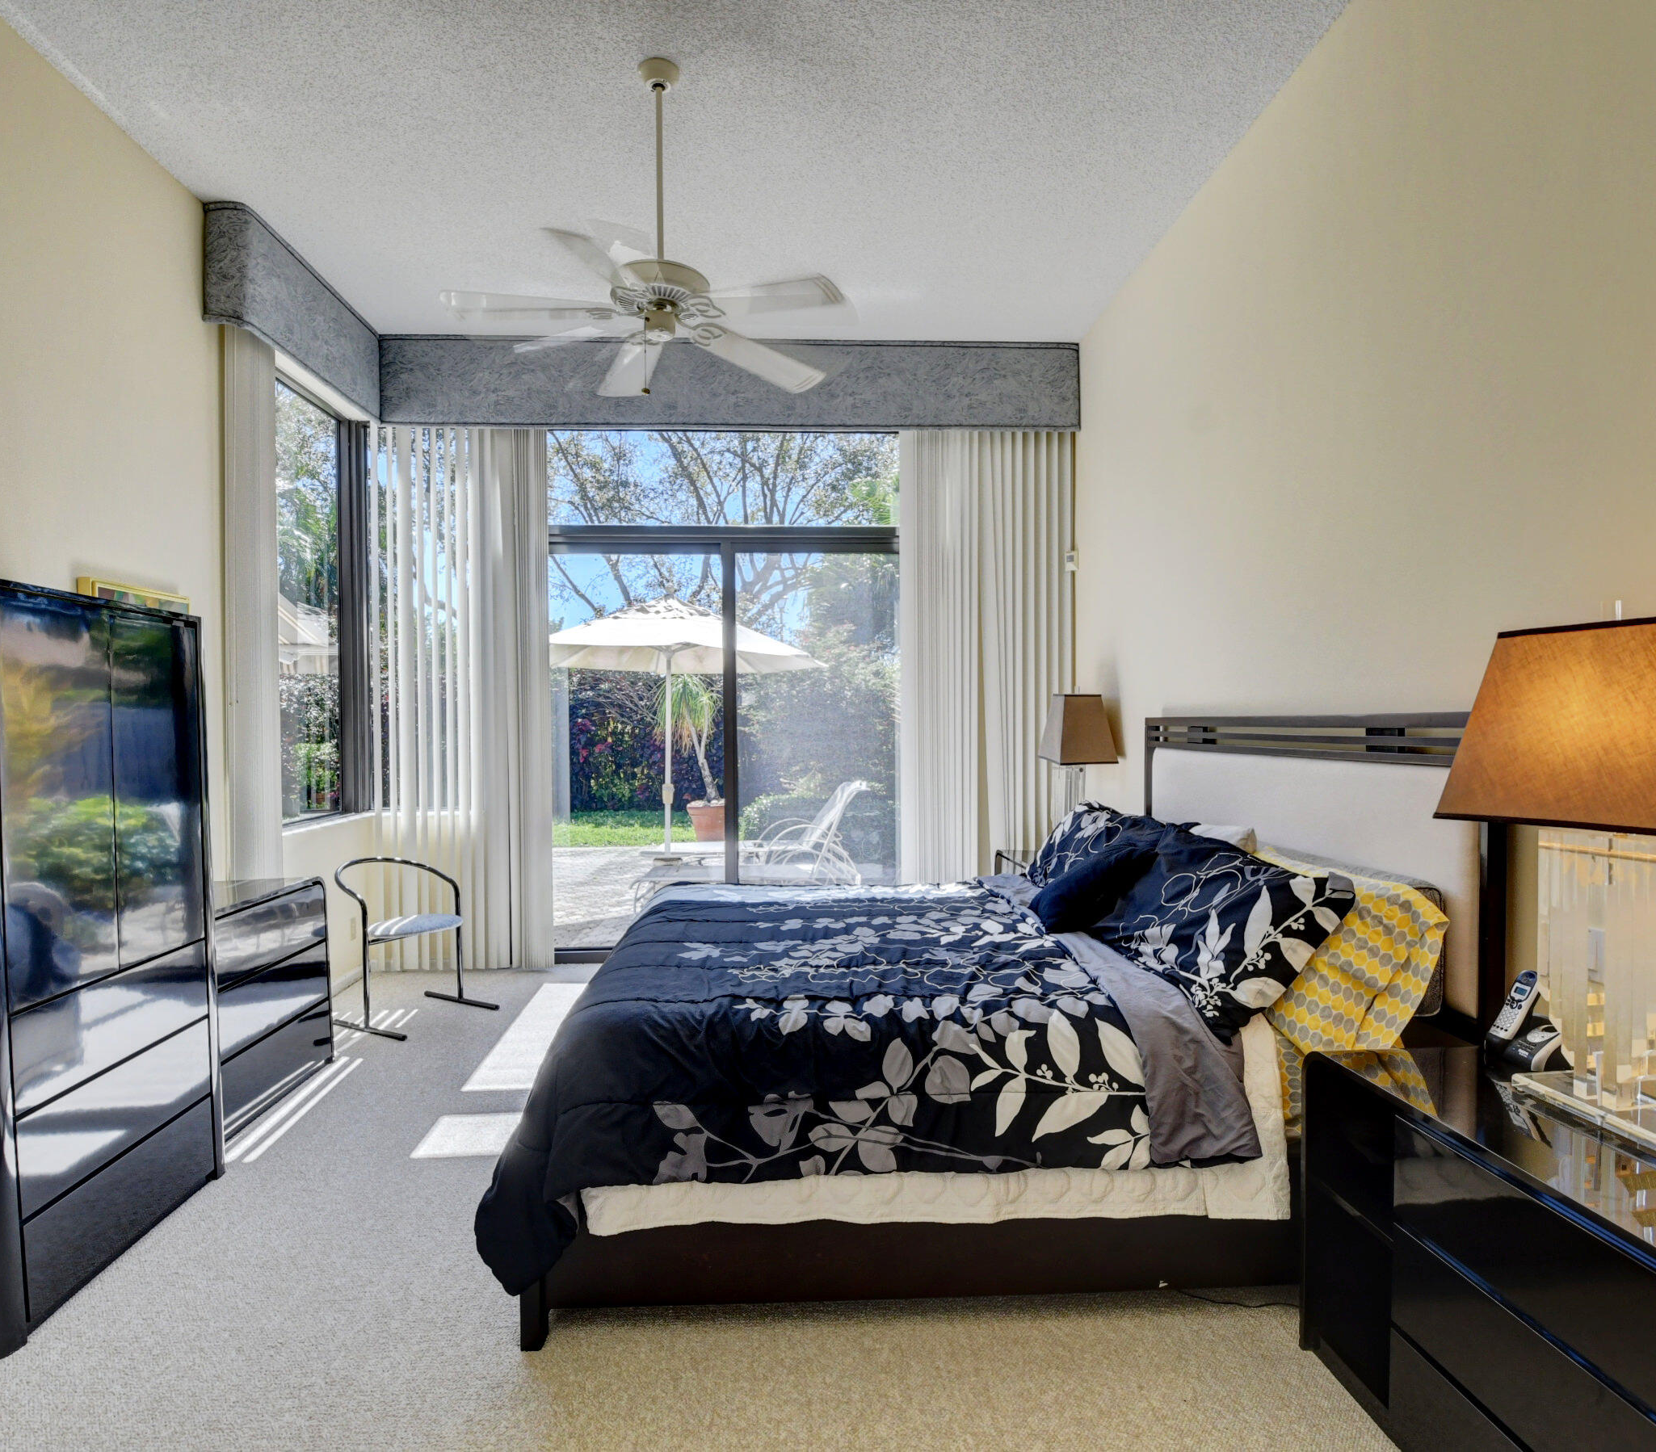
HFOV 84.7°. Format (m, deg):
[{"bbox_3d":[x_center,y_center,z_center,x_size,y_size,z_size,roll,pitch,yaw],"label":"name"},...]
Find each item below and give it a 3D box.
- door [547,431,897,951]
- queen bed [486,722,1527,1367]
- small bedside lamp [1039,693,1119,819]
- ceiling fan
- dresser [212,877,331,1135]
[{"bbox_3d":[-0.556,-0.182,4.988,1.915,2.848,0.119,-1,0,-3],"label":"door"},{"bbox_3d":[0.363,0.624,2.916,2.213,1.300,1.985,-1,0,-3],"label":"queen bed"},{"bbox_3d":[1.223,0.232,4.509,0.308,0.834,0.437,-1,0,-3],"label":"small bedside lamp"},{"bbox_3d":[-0.523,-1.580,2.803,1.330,0.943,1.330,-1,0,-3],"label":"ceiling fan"},{"bbox_3d":[-2.071,0.939,3.046,0.377,0.715,0.923,-1,0,-3],"label":"dresser"}]

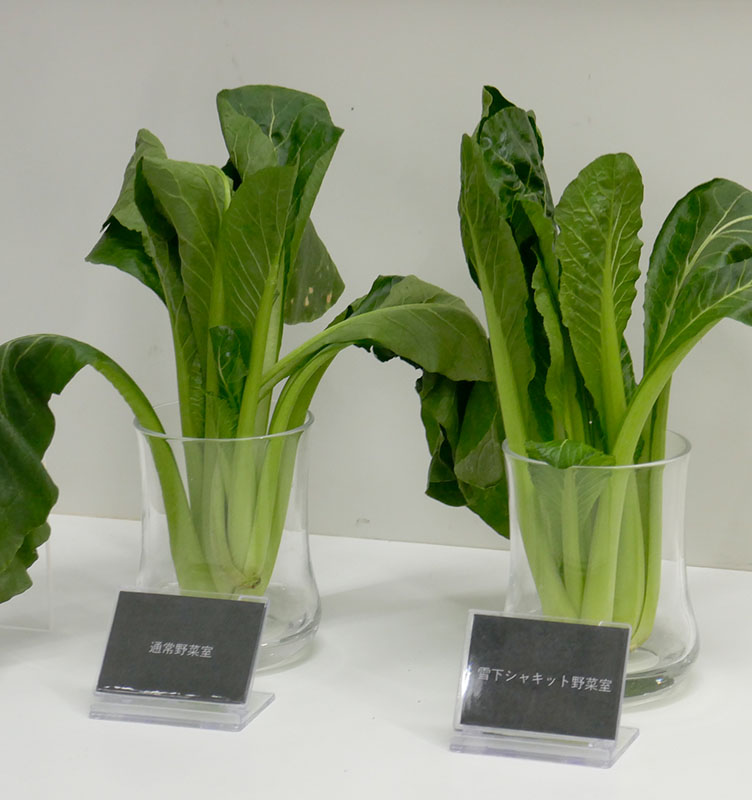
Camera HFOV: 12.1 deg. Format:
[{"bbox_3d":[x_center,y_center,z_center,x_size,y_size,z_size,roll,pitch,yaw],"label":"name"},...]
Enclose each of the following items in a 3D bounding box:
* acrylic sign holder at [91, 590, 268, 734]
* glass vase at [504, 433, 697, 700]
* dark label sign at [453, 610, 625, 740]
[{"bbox_3d":[-0.079,0.104,1.425,0.064,0.043,0.041,4,15,18],"label":"acrylic sign holder"},{"bbox_3d":[0.090,0.068,1.444,0.081,0.099,0.081,-1,14,0],"label":"glass vase"},{"bbox_3d":[0.066,0.108,1.376,0.064,0.047,0.005,4,-12,19],"label":"dark label sign"}]

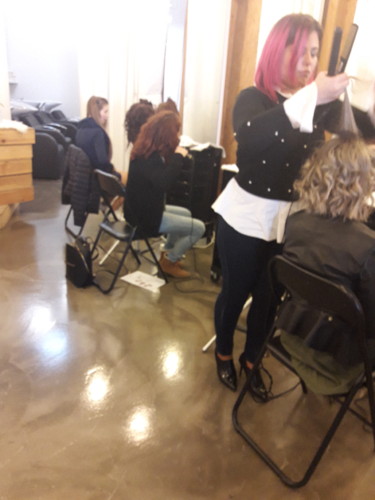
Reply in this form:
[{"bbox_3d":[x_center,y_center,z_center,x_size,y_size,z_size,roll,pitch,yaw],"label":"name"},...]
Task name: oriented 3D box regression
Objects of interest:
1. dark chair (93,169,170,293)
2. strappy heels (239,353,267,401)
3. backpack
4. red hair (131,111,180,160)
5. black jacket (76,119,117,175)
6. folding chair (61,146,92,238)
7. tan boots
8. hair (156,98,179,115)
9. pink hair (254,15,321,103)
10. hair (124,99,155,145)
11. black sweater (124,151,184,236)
[{"bbox_3d":[-0.451,-0.148,2.902,0.490,0.785,0.460,-12,26,-34],"label":"dark chair"},{"bbox_3d":[0.320,0.602,1.956,0.085,0.150,0.215,-10,25,-31],"label":"strappy heels"},{"bbox_3d":[-0.780,0.070,2.928,0.210,0.320,0.140,20,27,37],"label":"backpack"},{"bbox_3d":[-0.215,-0.770,2.720,0.300,0.350,0.290,-12,26,-34],"label":"red hair"},{"bbox_3d":[-0.860,-0.917,3.802,0.340,0.560,0.420,-11,25,-33],"label":"black jacket"},{"bbox_3d":[-0.917,-0.565,3.911,0.490,0.785,0.460,-11,25,-33],"label":"folding chair"},{"bbox_3d":[-0.106,0.106,3.173,0.260,0.150,0.200,1,21,-7],"label":"tan boots"},{"bbox_3d":[-0.171,-1.205,3.650,0.250,0.320,0.230,-12,26,-34],"label":"hair"},{"bbox_3d":[0.377,-0.719,1.510,0.240,0.310,0.230,19,26,35],"label":"pink hair"},{"bbox_3d":[-0.398,-1.064,3.350,0.260,0.360,0.250,-12,26,-34],"label":"hair"},{"bbox_3d":[-0.268,-0.440,2.880,0.380,0.580,0.420,-12,26,-34],"label":"black sweater"}]

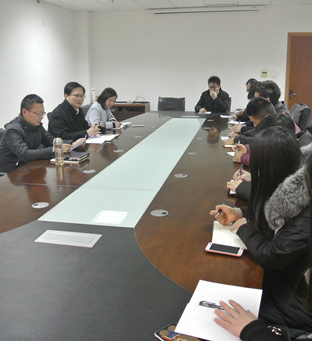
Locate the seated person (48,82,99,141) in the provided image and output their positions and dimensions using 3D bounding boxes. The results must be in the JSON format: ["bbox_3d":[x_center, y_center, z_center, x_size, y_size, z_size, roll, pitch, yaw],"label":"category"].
[{"bbox_3d":[-0.877,-0.257,4.080,0.700,1.300,0.540,6,16,22],"label":"seated person"}]

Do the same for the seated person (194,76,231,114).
[{"bbox_3d":[1.025,-0.977,6.863,0.600,1.330,0.800,3,15,14],"label":"seated person"}]

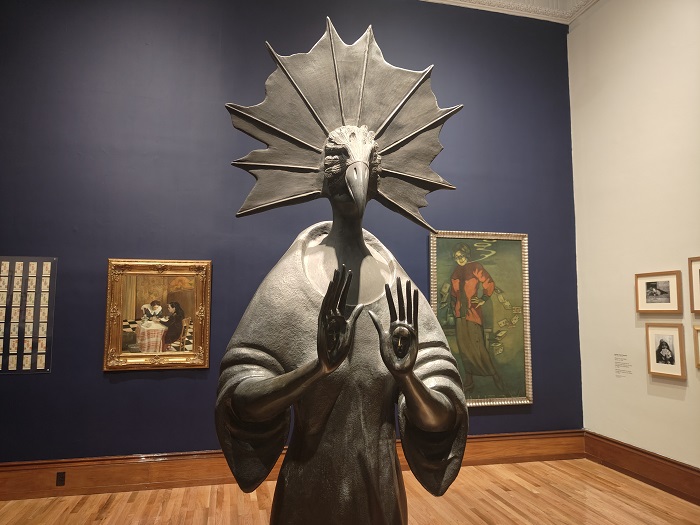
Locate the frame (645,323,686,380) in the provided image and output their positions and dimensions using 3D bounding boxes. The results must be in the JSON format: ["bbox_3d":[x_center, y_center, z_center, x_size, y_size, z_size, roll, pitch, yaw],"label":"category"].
[{"bbox_3d":[2.923,0.812,4.484,0.030,0.483,0.393,2,-6,-13],"label":"frame"}]

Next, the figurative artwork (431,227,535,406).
[{"bbox_3d":[1.444,0.611,5.335,1.189,1.880,0.050,2,-6,-13],"label":"figurative artwork"}]

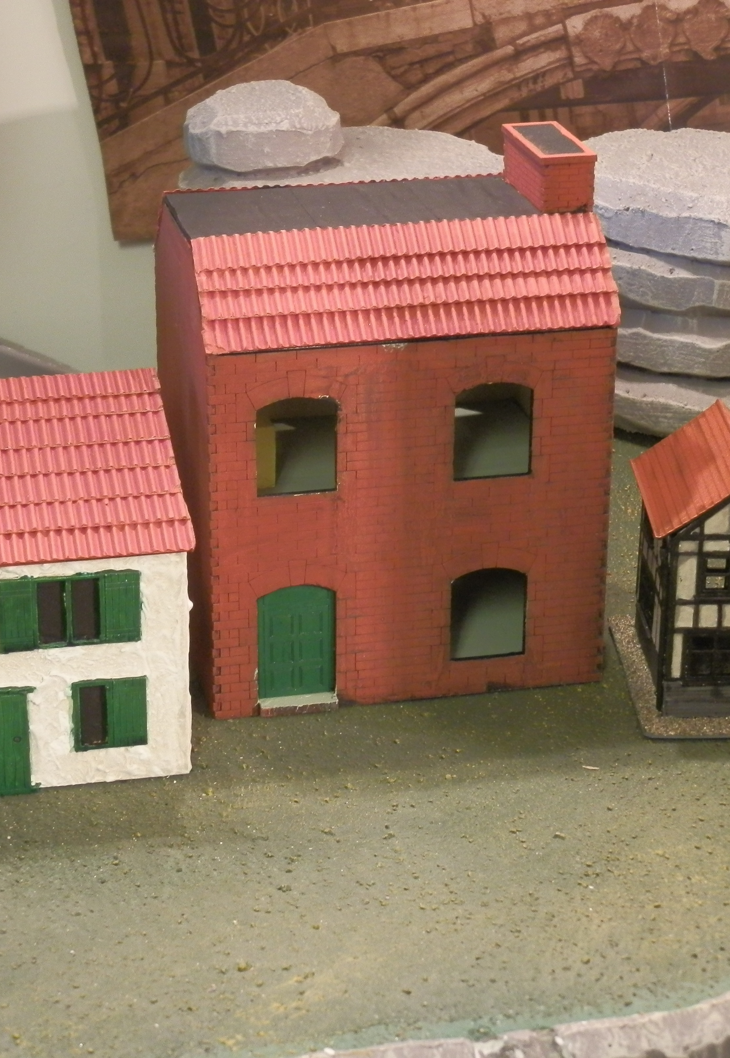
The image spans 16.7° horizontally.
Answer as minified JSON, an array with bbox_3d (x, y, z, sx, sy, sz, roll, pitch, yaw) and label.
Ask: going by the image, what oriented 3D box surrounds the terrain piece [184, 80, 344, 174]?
[{"bbox_3d":[-0.041,-0.165,1.013,0.065,0.026,0.054,-2,22,-5],"label":"terrain piece"}]

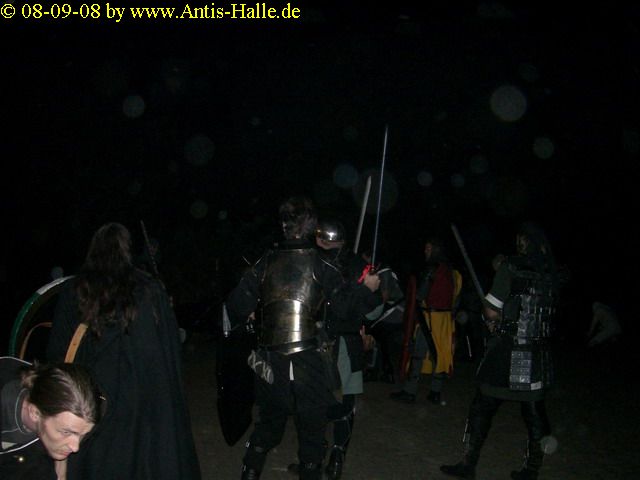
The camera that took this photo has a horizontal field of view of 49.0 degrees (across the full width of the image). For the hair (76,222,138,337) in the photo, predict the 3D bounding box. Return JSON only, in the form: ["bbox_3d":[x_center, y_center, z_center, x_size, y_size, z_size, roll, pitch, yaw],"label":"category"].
[{"bbox_3d":[-1.028,0.191,3.400,0.300,0.540,0.250,0,-2,-7],"label":"hair"}]

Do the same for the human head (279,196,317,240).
[{"bbox_3d":[-0.125,-0.119,3.900,0.210,0.245,0.220,0,-2,0],"label":"human head"}]

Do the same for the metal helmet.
[{"bbox_3d":[0.062,-0.059,4.850,0.240,0.160,0.205,-2,-2,45],"label":"metal helmet"}]

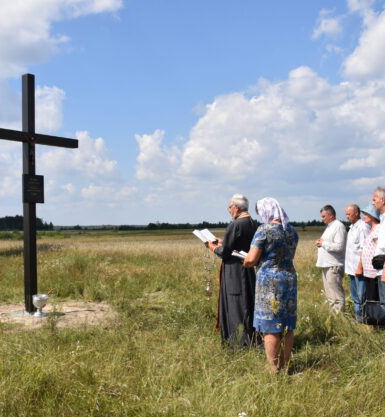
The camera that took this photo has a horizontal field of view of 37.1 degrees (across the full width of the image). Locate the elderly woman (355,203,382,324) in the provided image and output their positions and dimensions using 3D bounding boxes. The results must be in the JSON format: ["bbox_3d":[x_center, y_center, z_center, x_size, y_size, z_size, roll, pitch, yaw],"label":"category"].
[{"bbox_3d":[2.320,0.750,7.350,0.380,1.650,0.480,-1,-2,-5],"label":"elderly woman"}]

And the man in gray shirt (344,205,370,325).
[{"bbox_3d":[2.300,0.795,7.900,0.380,1.700,0.520,-1,-2,-5],"label":"man in gray shirt"}]

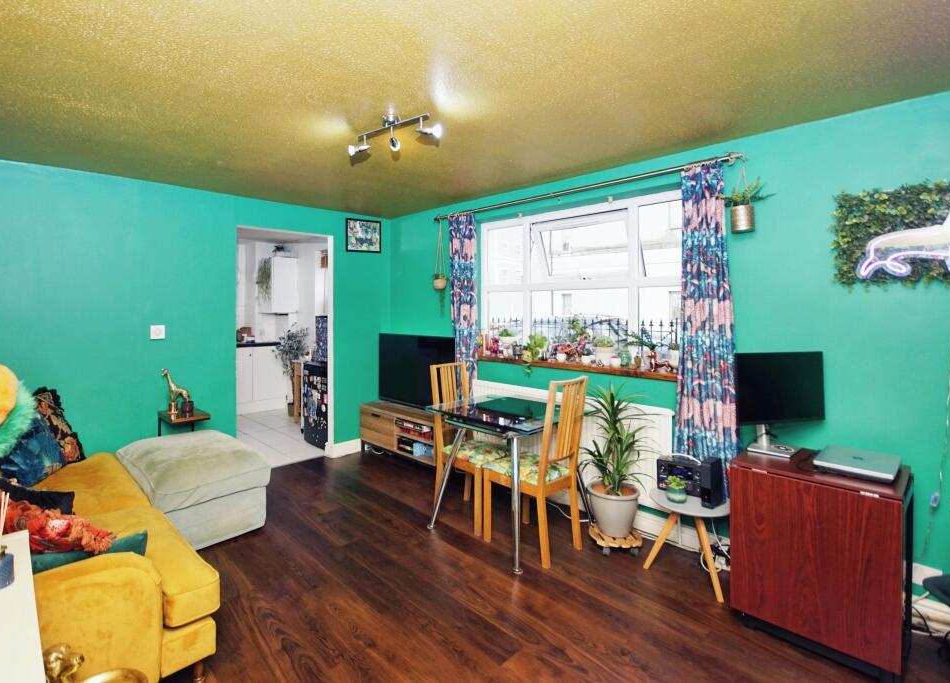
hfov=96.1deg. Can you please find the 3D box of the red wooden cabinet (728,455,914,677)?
[{"bbox_3d":[1.535,0.926,1.925,0.470,0.745,0.560,-3,4,-45],"label":"red wooden cabinet"}]

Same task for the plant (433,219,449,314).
[{"bbox_3d":[-0.295,-0.660,3.731,0.136,0.812,0.136,0,5,0],"label":"plant"}]

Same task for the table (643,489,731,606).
[{"bbox_3d":[1.129,1.034,2.243,0.410,0.440,0.410,4,7,43],"label":"table"}]

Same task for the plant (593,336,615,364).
[{"bbox_3d":[0.887,0.067,2.922,0.144,0.203,0.144,4,7,43],"label":"plant"}]

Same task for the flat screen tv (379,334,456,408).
[{"bbox_3d":[-0.590,0.290,4.115,1.130,0.680,0.080,2,4,44],"label":"flat screen tv"}]

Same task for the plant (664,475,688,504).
[{"bbox_3d":[1.083,0.788,2.300,0.115,0.145,0.115,2,4,44],"label":"plant"}]

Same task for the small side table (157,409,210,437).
[{"bbox_3d":[-2.196,0.870,3.231,0.270,0.650,0.400,-2,4,-43],"label":"small side table"}]

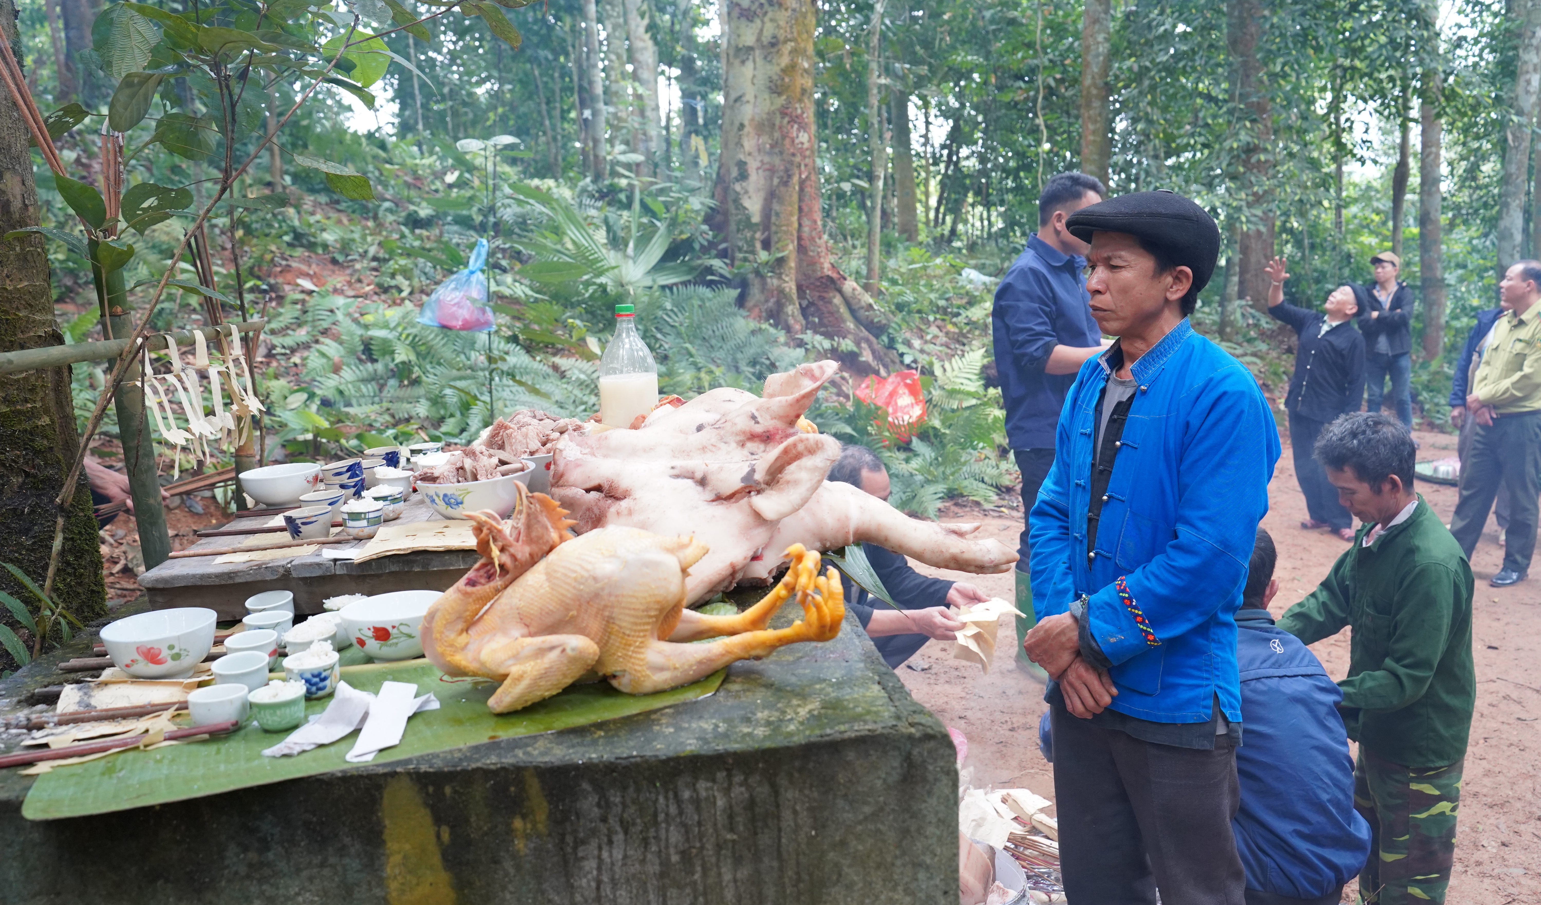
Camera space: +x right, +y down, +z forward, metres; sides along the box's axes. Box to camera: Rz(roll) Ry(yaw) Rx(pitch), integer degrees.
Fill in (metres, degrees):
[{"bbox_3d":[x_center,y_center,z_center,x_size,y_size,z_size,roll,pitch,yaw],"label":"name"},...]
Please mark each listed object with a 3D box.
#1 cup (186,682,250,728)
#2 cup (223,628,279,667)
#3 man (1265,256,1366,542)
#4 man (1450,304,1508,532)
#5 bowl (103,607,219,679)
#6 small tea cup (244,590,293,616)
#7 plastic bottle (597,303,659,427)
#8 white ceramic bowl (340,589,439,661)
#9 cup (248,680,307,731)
[{"bbox_3d":[-0.582,0.272,1.268,0.058,0.036,0.058,-3,10,0],"label":"cup"},{"bbox_3d":[-0.608,0.237,1.408,0.059,0.038,0.059,-3,10,0],"label":"cup"},{"bbox_3d":[3.289,-0.348,7.193,0.520,1.720,0.470,-8,12,-29],"label":"man"},{"bbox_3d":[4.276,-0.269,6.950,0.550,1.650,0.330,4,12,30],"label":"man"},{"bbox_3d":[-0.712,0.229,1.405,0.123,0.058,0.123,-3,10,0],"label":"bowl"},{"bbox_3d":[-0.630,0.206,1.514,0.061,0.040,0.061,-3,10,0],"label":"small tea cup"},{"bbox_3d":[-0.216,-0.074,1.848,0.090,0.307,0.090,-2,10,0],"label":"plastic bottle"},{"bbox_3d":[-0.442,0.211,1.425,0.121,0.060,0.121,-3,10,0],"label":"white ceramic bowl"},{"bbox_3d":[-0.510,0.268,1.245,0.055,0.037,0.055,-2,10,0],"label":"cup"}]

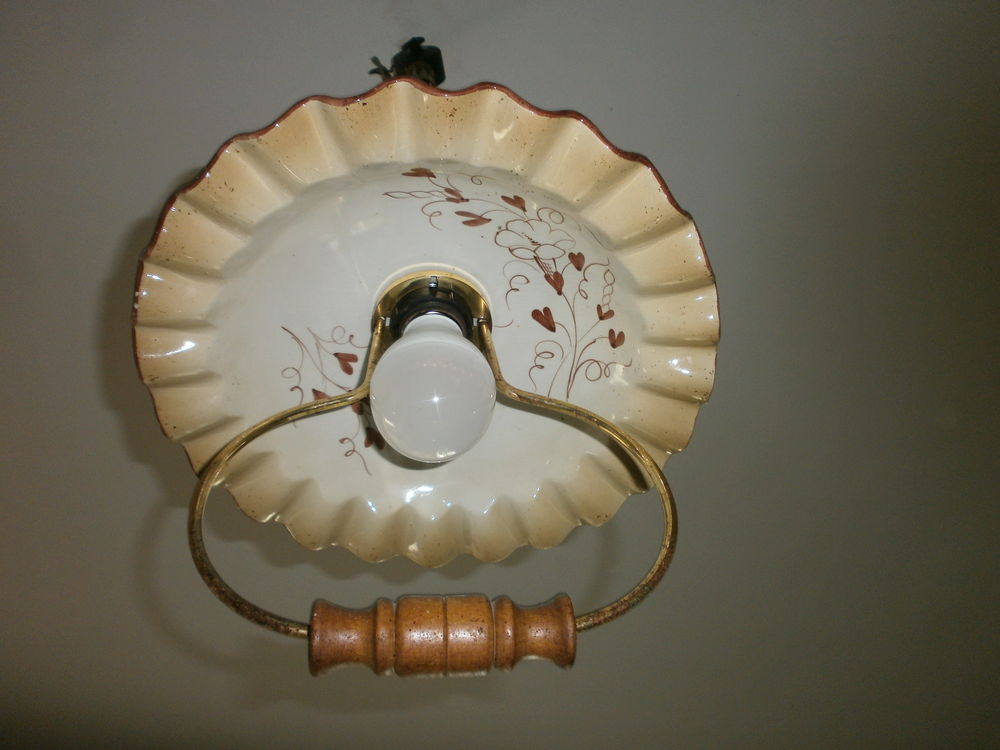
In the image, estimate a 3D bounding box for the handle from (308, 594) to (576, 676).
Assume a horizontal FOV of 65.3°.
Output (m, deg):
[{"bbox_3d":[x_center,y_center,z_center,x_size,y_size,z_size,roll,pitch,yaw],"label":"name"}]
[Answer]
[{"bbox_3d":[-0.019,0.091,0.275,0.093,0.027,0.027,1,-54,-7],"label":"handle"}]

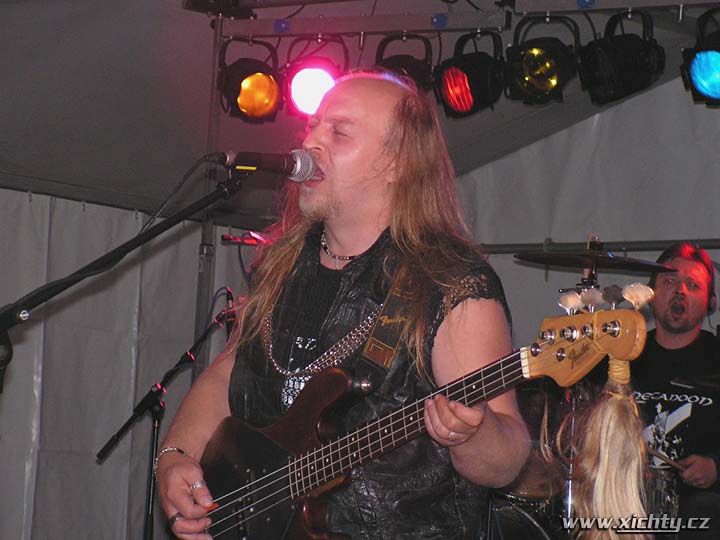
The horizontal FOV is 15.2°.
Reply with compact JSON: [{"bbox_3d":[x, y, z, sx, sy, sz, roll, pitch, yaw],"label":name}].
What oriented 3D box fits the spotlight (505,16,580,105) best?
[{"bbox_3d":[0.622,-0.715,9.200,0.210,0.285,0.225,0,6,19],"label":"spotlight"}]

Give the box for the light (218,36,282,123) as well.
[{"bbox_3d":[-0.392,-0.679,9.650,0.210,0.285,0.225,5,8,-18],"label":"light"}]

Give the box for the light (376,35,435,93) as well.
[{"bbox_3d":[0.157,-0.683,9.500,0.210,0.285,0.225,2,6,8],"label":"light"}]

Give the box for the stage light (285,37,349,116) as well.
[{"bbox_3d":[-0.151,-0.682,9.550,0.210,0.285,0.225,2,6,8],"label":"stage light"}]

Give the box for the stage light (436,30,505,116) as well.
[{"bbox_3d":[0.377,-0.676,9.350,0.210,0.285,0.225,-3,4,39],"label":"stage light"}]

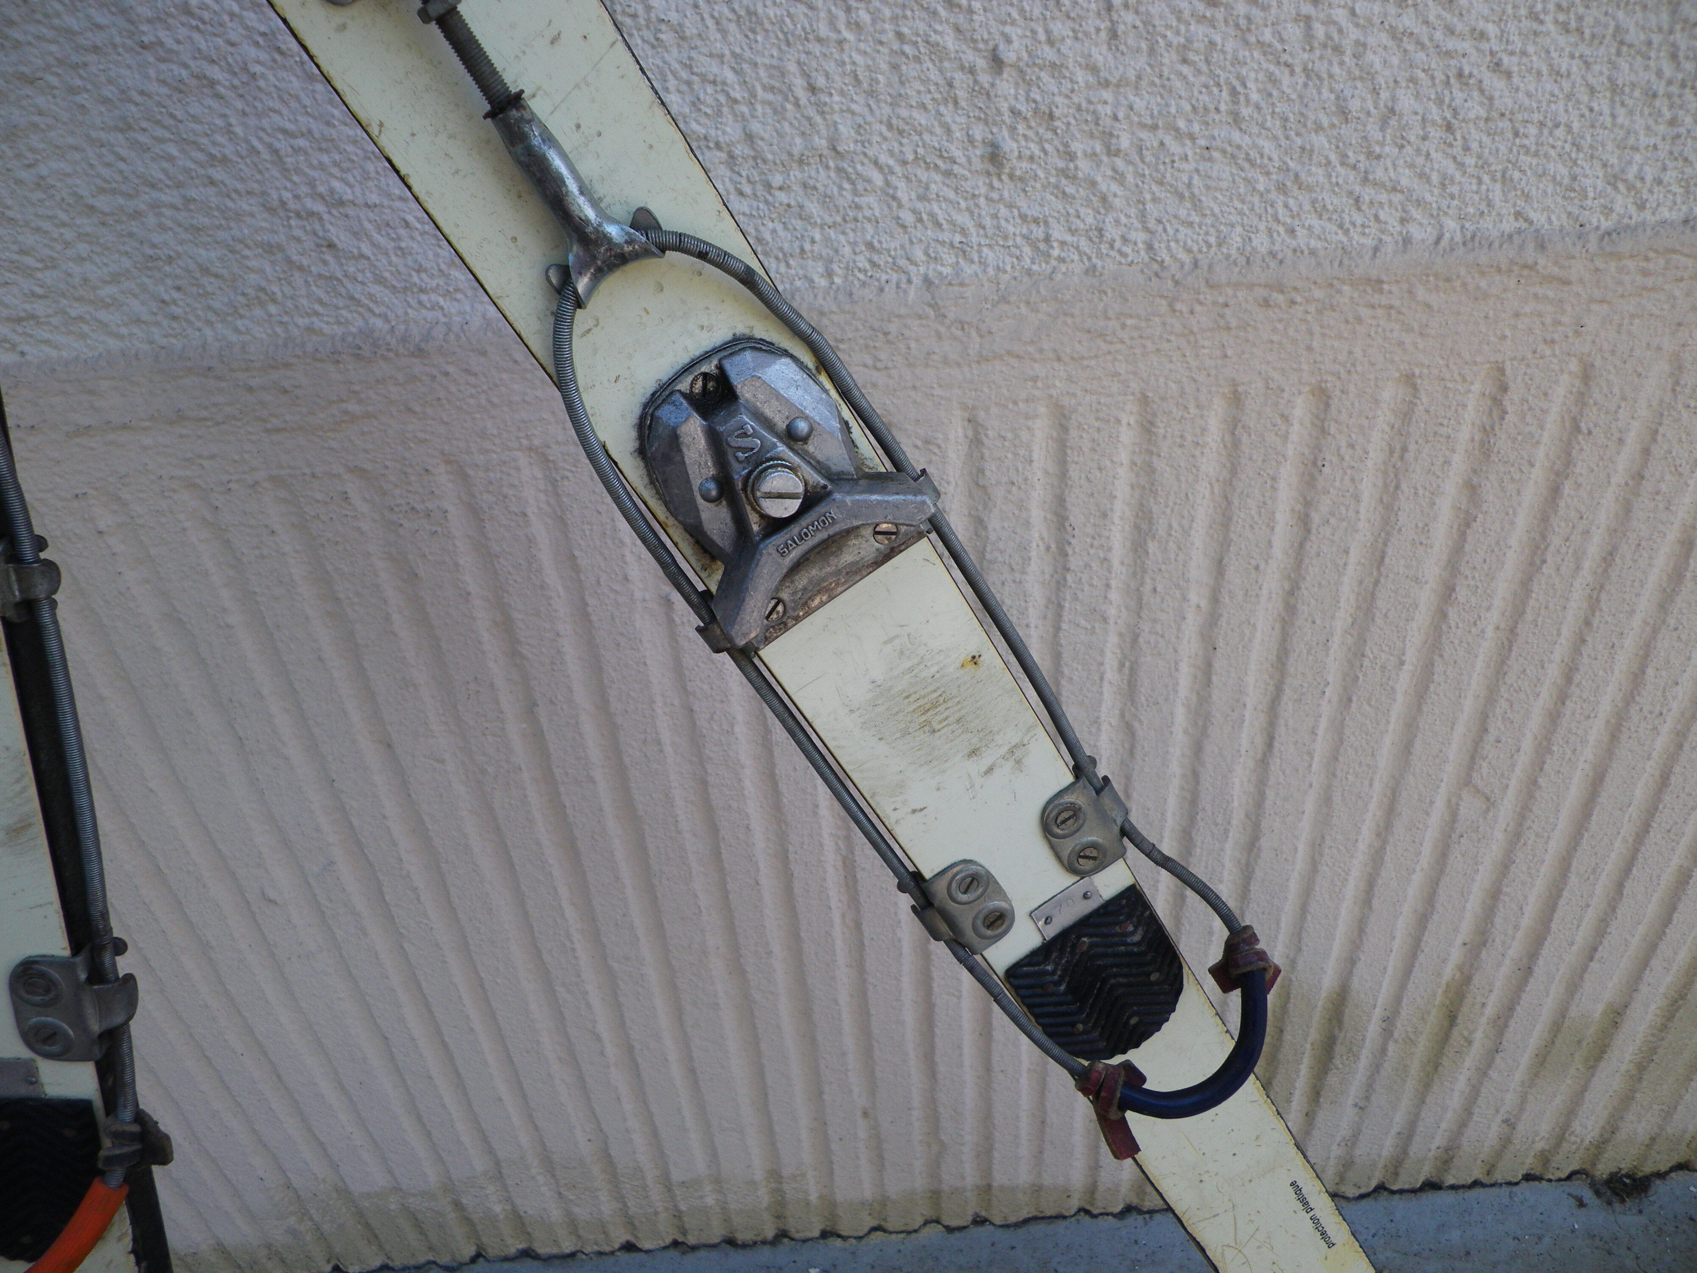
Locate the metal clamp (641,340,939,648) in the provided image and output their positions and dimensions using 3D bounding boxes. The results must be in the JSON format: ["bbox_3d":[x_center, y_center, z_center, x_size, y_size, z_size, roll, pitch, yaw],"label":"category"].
[{"bbox_3d":[-0.023,-0.044,0.443,0.095,0.102,0.036,-35,35,-1],"label":"metal clamp"}]

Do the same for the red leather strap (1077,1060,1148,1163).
[{"bbox_3d":[0.131,0.226,0.654,0.034,0.066,0.023,-35,35,-1],"label":"red leather strap"}]

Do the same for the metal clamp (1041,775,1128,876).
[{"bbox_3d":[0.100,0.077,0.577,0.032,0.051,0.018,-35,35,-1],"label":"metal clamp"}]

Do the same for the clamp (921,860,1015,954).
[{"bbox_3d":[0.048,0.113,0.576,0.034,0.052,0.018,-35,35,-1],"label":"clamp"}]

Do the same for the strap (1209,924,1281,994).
[{"bbox_3d":[0.187,0.151,0.649,0.037,0.043,0.028,-35,35,-1],"label":"strap"}]

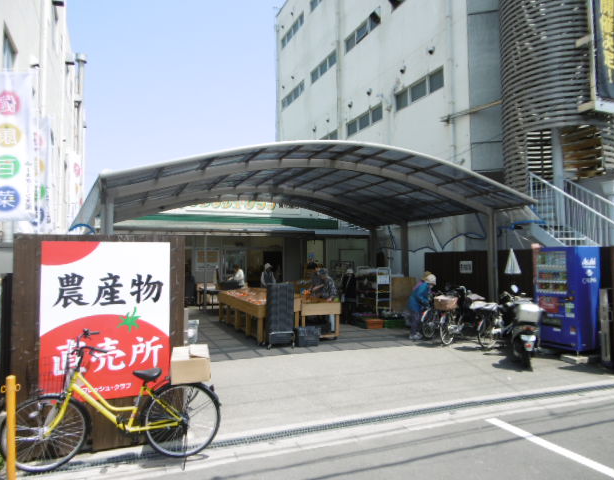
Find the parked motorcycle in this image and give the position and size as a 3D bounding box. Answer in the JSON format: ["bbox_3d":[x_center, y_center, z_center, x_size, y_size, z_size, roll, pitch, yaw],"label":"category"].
[{"bbox_3d":[3.663,1.496,7.735,0.700,1.160,1.850,-1,-3,12],"label":"parked motorcycle"}]

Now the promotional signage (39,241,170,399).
[{"bbox_3d":[-1.784,0.718,3.969,1.068,1.403,0.040,1,-3,-20],"label":"promotional signage"}]

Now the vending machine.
[{"bbox_3d":[4.788,1.069,8.163,0.670,1.830,0.880,1,-3,-22],"label":"vending machine"}]

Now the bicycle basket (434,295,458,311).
[{"bbox_3d":[2.819,1.282,9.024,0.360,0.260,0.360,-3,-4,40],"label":"bicycle basket"}]

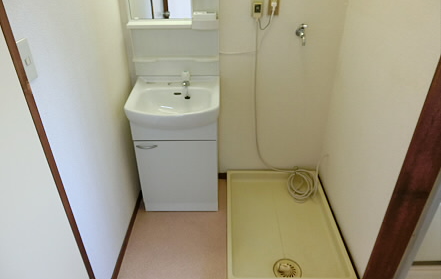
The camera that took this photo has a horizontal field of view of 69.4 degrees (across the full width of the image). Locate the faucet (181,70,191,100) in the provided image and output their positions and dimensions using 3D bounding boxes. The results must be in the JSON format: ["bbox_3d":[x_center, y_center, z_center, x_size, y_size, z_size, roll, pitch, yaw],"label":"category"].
[{"bbox_3d":[-0.206,-0.341,1.911,0.050,0.120,0.115,0,31,1],"label":"faucet"}]

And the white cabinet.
[{"bbox_3d":[-0.255,0.108,2.111,0.485,0.670,0.340,0,31,1],"label":"white cabinet"}]

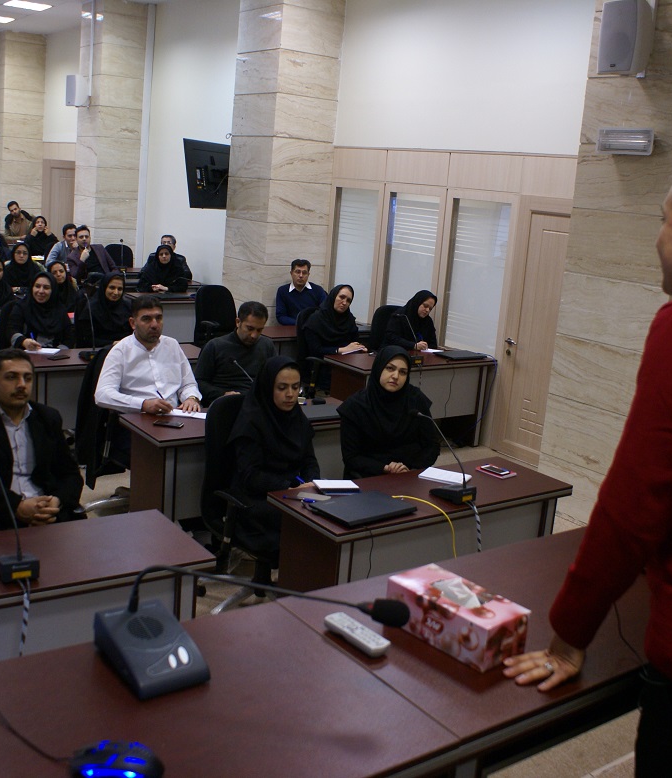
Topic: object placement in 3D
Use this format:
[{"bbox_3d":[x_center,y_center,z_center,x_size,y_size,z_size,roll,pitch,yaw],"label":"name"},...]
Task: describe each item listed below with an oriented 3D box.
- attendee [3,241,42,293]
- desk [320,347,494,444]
[{"bbox_3d":[-3.039,-0.796,8.538,0.520,1.240,0.750,-4,16,-35],"label":"attendee"},{"bbox_3d":[0.622,0.114,7.343,1.399,0.737,0.529,-5,15,-35],"label":"desk"}]

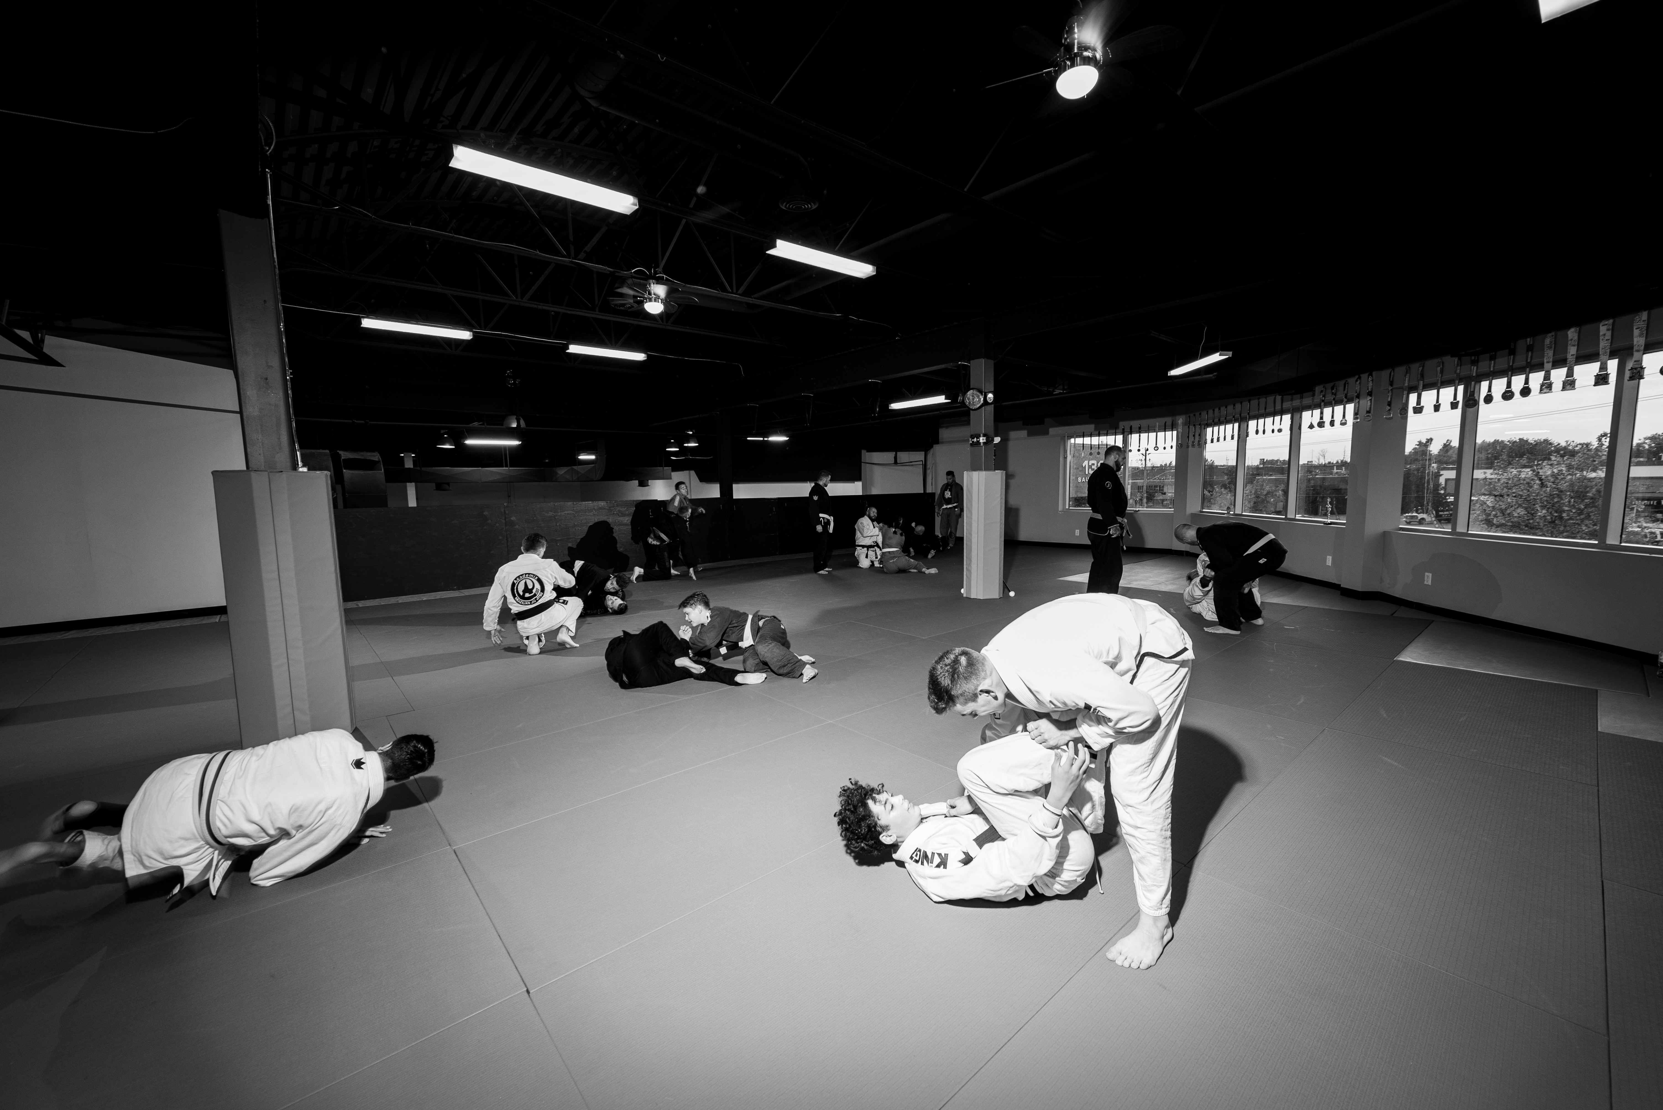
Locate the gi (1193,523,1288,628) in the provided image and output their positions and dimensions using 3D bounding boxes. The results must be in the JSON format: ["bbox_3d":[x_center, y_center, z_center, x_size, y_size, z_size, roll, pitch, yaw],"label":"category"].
[{"bbox_3d":[3.920,0.179,6.160,0.780,0.970,0.580,2,7,30],"label":"gi"}]

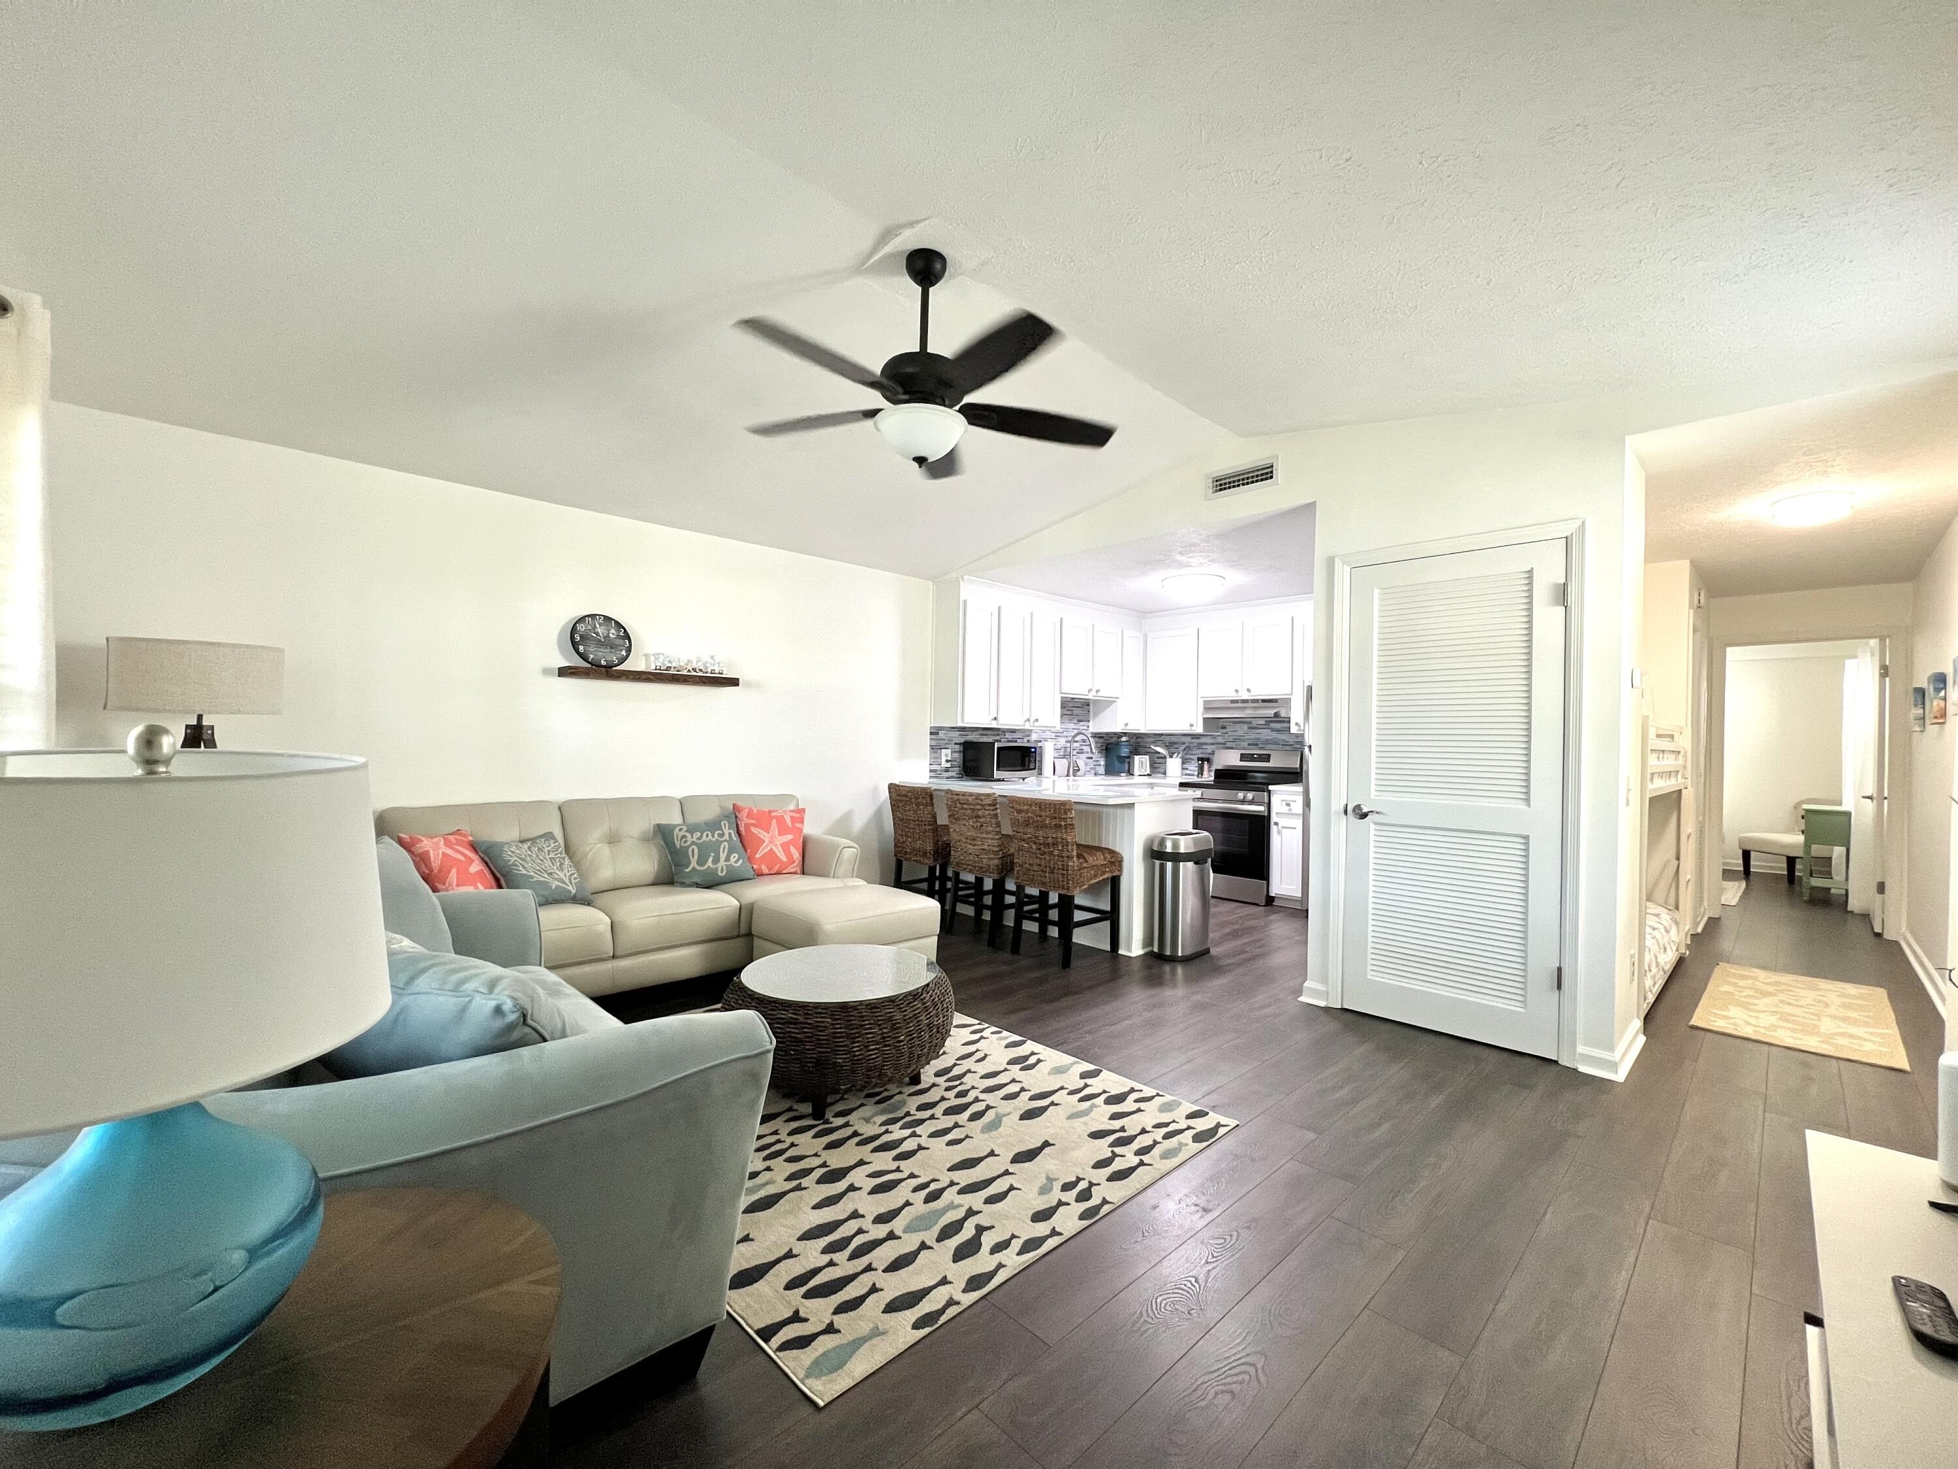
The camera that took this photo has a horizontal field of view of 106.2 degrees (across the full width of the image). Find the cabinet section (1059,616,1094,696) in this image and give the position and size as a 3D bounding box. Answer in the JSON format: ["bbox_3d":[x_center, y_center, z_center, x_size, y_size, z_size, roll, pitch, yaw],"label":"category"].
[{"bbox_3d":[0.718,-0.636,6.222,0.406,0.622,0.300,1,-1,-43],"label":"cabinet section"}]

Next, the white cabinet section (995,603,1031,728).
[{"bbox_3d":[0.173,-0.513,5.718,0.355,0.906,0.300,1,-1,-43],"label":"white cabinet section"}]

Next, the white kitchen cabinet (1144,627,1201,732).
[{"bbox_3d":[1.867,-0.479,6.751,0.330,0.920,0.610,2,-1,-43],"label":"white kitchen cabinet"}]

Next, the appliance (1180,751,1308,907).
[{"bbox_3d":[2.195,0.729,6.156,0.680,1.170,0.760,1,0,-42],"label":"appliance"}]

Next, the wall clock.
[{"bbox_3d":[-2.091,-0.515,4.076,0.312,0.308,0.045,1,0,-42],"label":"wall clock"}]

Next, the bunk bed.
[{"bbox_3d":[3.273,0.623,4.237,2.020,1.390,1.060,1,0,-42],"label":"bunk bed"}]

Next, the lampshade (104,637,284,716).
[{"bbox_3d":[-2.969,-0.211,2.787,0.460,0.265,0.390,1,0,-42],"label":"lampshade"}]

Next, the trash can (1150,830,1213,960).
[{"bbox_3d":[1.186,0.926,4.276,0.420,0.690,0.260,2,-1,-43],"label":"trash can"}]

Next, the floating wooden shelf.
[{"bbox_3d":[-1.814,-0.310,4.107,0.910,0.050,0.190,2,-1,-43],"label":"floating wooden shelf"}]

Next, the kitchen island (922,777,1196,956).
[{"bbox_3d":[0.394,0.803,4.973,0.940,0.915,1.900,2,-1,-43],"label":"kitchen island"}]

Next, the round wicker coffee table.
[{"bbox_3d":[-0.489,1.033,2.606,0.800,0.390,0.800,1,0,0],"label":"round wicker coffee table"}]

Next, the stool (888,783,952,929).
[{"bbox_3d":[-0.274,0.791,5.065,0.550,0.910,0.470,2,-1,-43],"label":"stool"}]

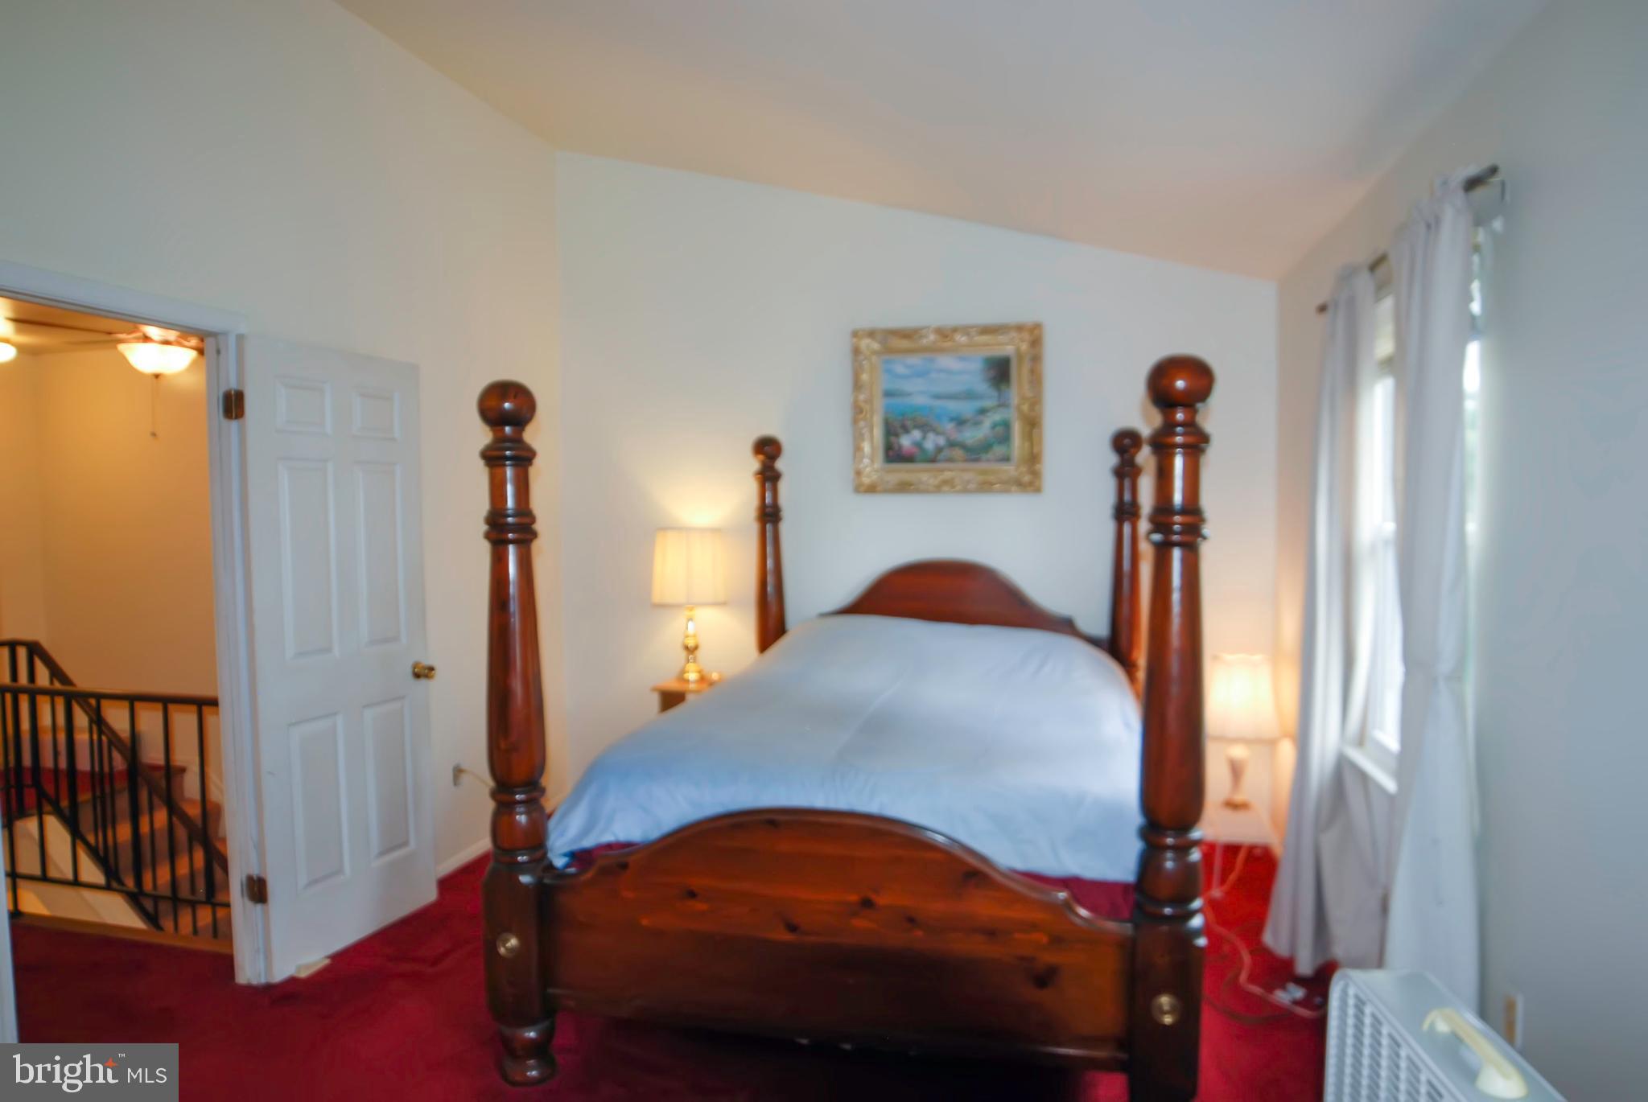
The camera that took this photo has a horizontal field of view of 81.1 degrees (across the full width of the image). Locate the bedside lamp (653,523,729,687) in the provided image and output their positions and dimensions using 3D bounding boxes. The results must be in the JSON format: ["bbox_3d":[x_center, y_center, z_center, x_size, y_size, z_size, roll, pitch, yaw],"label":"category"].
[{"bbox_3d":[-0.644,0.263,4.624,0.352,0.735,0.352,0,3,0],"label":"bedside lamp"}]

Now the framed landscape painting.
[{"bbox_3d":[0.564,-0.651,4.434,0.853,0.765,0.060,0,3,15],"label":"framed landscape painting"}]

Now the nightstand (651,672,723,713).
[{"bbox_3d":[-0.544,0.963,4.583,0.430,0.665,0.370,0,3,15],"label":"nightstand"}]

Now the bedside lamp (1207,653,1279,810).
[{"bbox_3d":[1.730,0.747,3.975,0.275,0.610,0.275,0,3,15],"label":"bedside lamp"}]

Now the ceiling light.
[{"bbox_3d":[-2.790,-0.796,4.053,0.270,0.120,0.270,0,3,15],"label":"ceiling light"}]

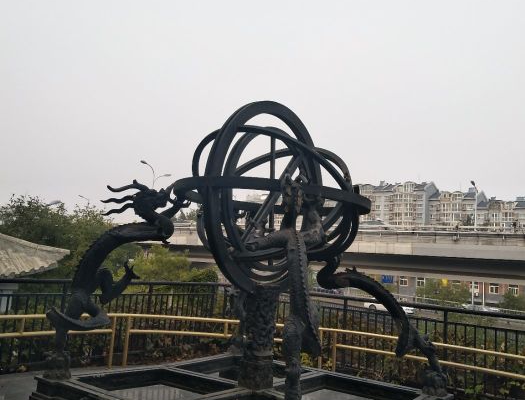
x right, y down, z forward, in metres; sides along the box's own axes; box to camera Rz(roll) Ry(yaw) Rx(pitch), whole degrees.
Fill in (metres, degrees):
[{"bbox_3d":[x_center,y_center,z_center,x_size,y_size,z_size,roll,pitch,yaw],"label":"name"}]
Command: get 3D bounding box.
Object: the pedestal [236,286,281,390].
[{"bbox_3d":[-0.044,1.221,4.707,0.290,0.892,0.290,4,-8,1],"label":"pedestal"}]

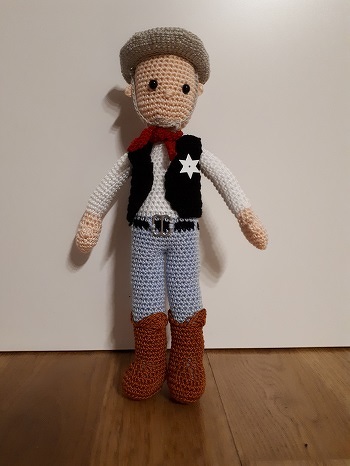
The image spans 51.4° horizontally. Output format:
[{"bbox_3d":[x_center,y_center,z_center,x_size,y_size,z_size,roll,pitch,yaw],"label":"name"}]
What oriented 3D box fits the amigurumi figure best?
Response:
[{"bbox_3d":[-0.003,-0.021,0.334,0.180,0.325,0.088,0,3,-2],"label":"amigurumi figure"}]

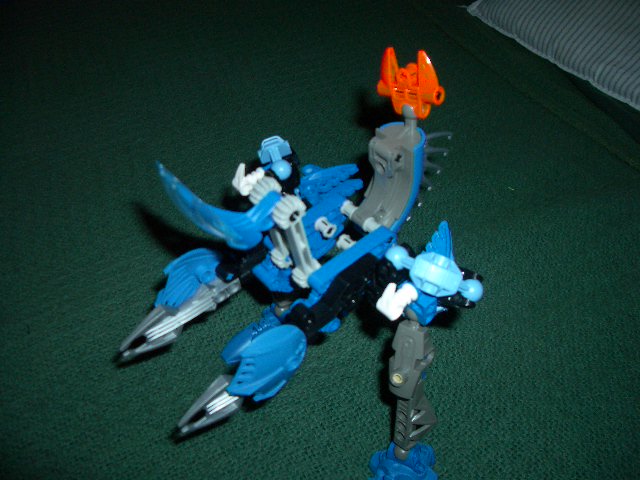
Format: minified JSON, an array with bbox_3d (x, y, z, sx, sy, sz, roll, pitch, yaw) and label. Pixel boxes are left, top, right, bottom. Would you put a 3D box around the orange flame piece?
[{"bbox_3d":[0.039,-0.067,0.279,0.030,0.028,0.014,18,48,31],"label":"orange flame piece"}]

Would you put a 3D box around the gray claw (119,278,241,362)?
[{"bbox_3d":[-0.085,0.048,0.390,0.082,0.014,0.022,-25,51,-23],"label":"gray claw"}]

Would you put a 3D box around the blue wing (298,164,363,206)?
[{"bbox_3d":[0.005,-0.027,0.318,0.031,0.020,0.012,-7,46,-7],"label":"blue wing"}]

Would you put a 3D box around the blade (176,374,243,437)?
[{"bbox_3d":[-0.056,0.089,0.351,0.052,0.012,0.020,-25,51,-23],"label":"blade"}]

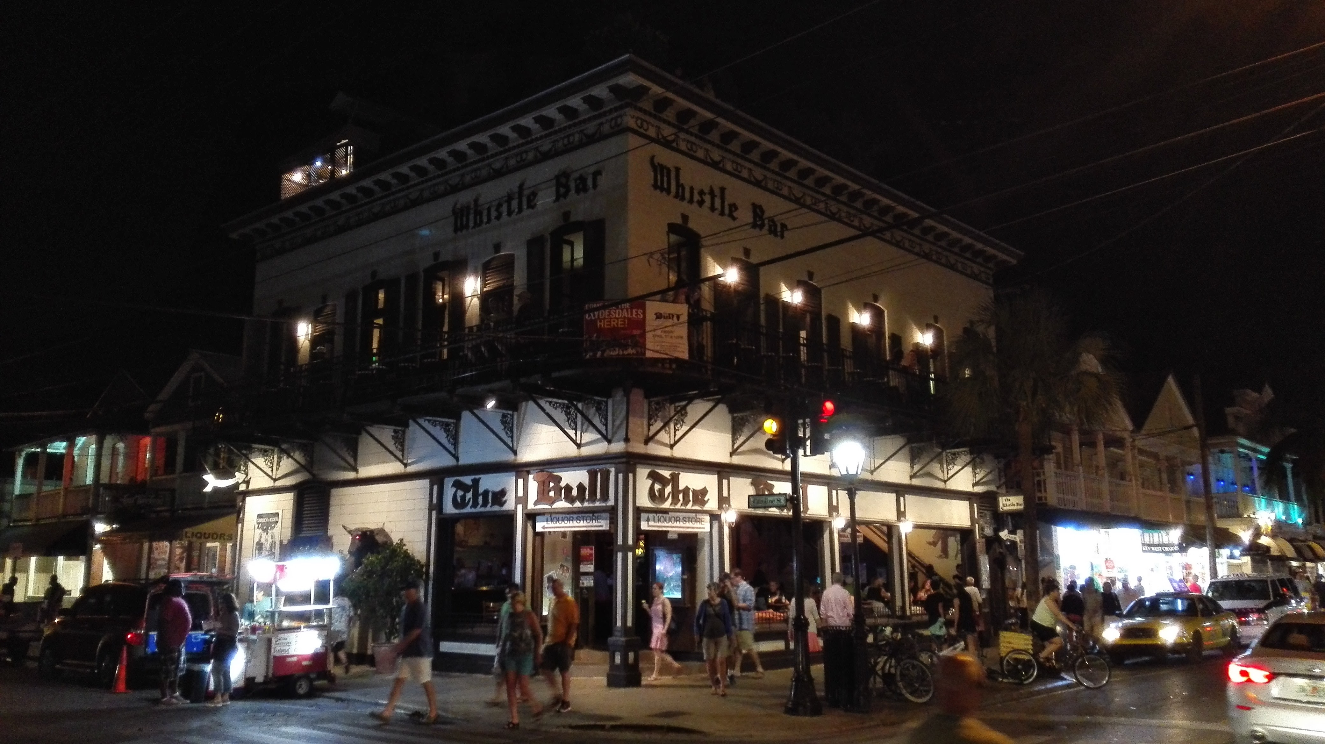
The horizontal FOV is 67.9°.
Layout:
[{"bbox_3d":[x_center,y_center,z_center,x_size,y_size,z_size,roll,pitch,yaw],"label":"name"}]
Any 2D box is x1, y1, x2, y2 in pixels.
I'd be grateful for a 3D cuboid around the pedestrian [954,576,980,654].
[{"bbox_3d":[5.586,4.660,18.021,0.420,1.720,0.500,-7,-14,29],"label":"pedestrian"}]

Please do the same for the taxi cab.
[{"bbox_3d":[12.672,6.301,24.465,1.960,1.480,5.300,-12,-16,43],"label":"taxi cab"}]

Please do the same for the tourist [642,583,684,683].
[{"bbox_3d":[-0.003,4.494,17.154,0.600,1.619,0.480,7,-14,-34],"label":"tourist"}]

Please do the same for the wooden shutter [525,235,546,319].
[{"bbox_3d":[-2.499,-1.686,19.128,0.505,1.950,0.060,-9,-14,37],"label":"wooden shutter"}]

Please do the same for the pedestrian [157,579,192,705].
[{"bbox_3d":[-7.334,4.051,14.795,0.480,1.820,0.600,1,-11,-8],"label":"pedestrian"}]

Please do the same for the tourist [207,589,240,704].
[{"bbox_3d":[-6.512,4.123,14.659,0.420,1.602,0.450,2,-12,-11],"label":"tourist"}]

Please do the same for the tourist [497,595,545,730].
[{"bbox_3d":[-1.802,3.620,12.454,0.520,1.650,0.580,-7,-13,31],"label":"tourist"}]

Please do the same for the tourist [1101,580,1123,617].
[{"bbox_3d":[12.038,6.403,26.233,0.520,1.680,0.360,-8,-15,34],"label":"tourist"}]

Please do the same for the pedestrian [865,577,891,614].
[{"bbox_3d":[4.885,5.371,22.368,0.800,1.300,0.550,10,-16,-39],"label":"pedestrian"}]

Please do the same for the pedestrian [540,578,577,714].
[{"bbox_3d":[-1.421,3.786,13.715,0.450,1.758,0.480,9,-14,-37],"label":"pedestrian"}]

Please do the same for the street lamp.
[{"bbox_3d":[2.666,2.742,13.620,0.420,3.702,0.420,-11,-16,43],"label":"street lamp"}]

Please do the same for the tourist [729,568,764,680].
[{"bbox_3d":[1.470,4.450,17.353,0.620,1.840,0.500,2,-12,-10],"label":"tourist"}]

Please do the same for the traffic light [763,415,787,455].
[{"bbox_3d":[1.565,0.772,13.700,0.310,0.770,0.260,7,-14,-29],"label":"traffic light"}]

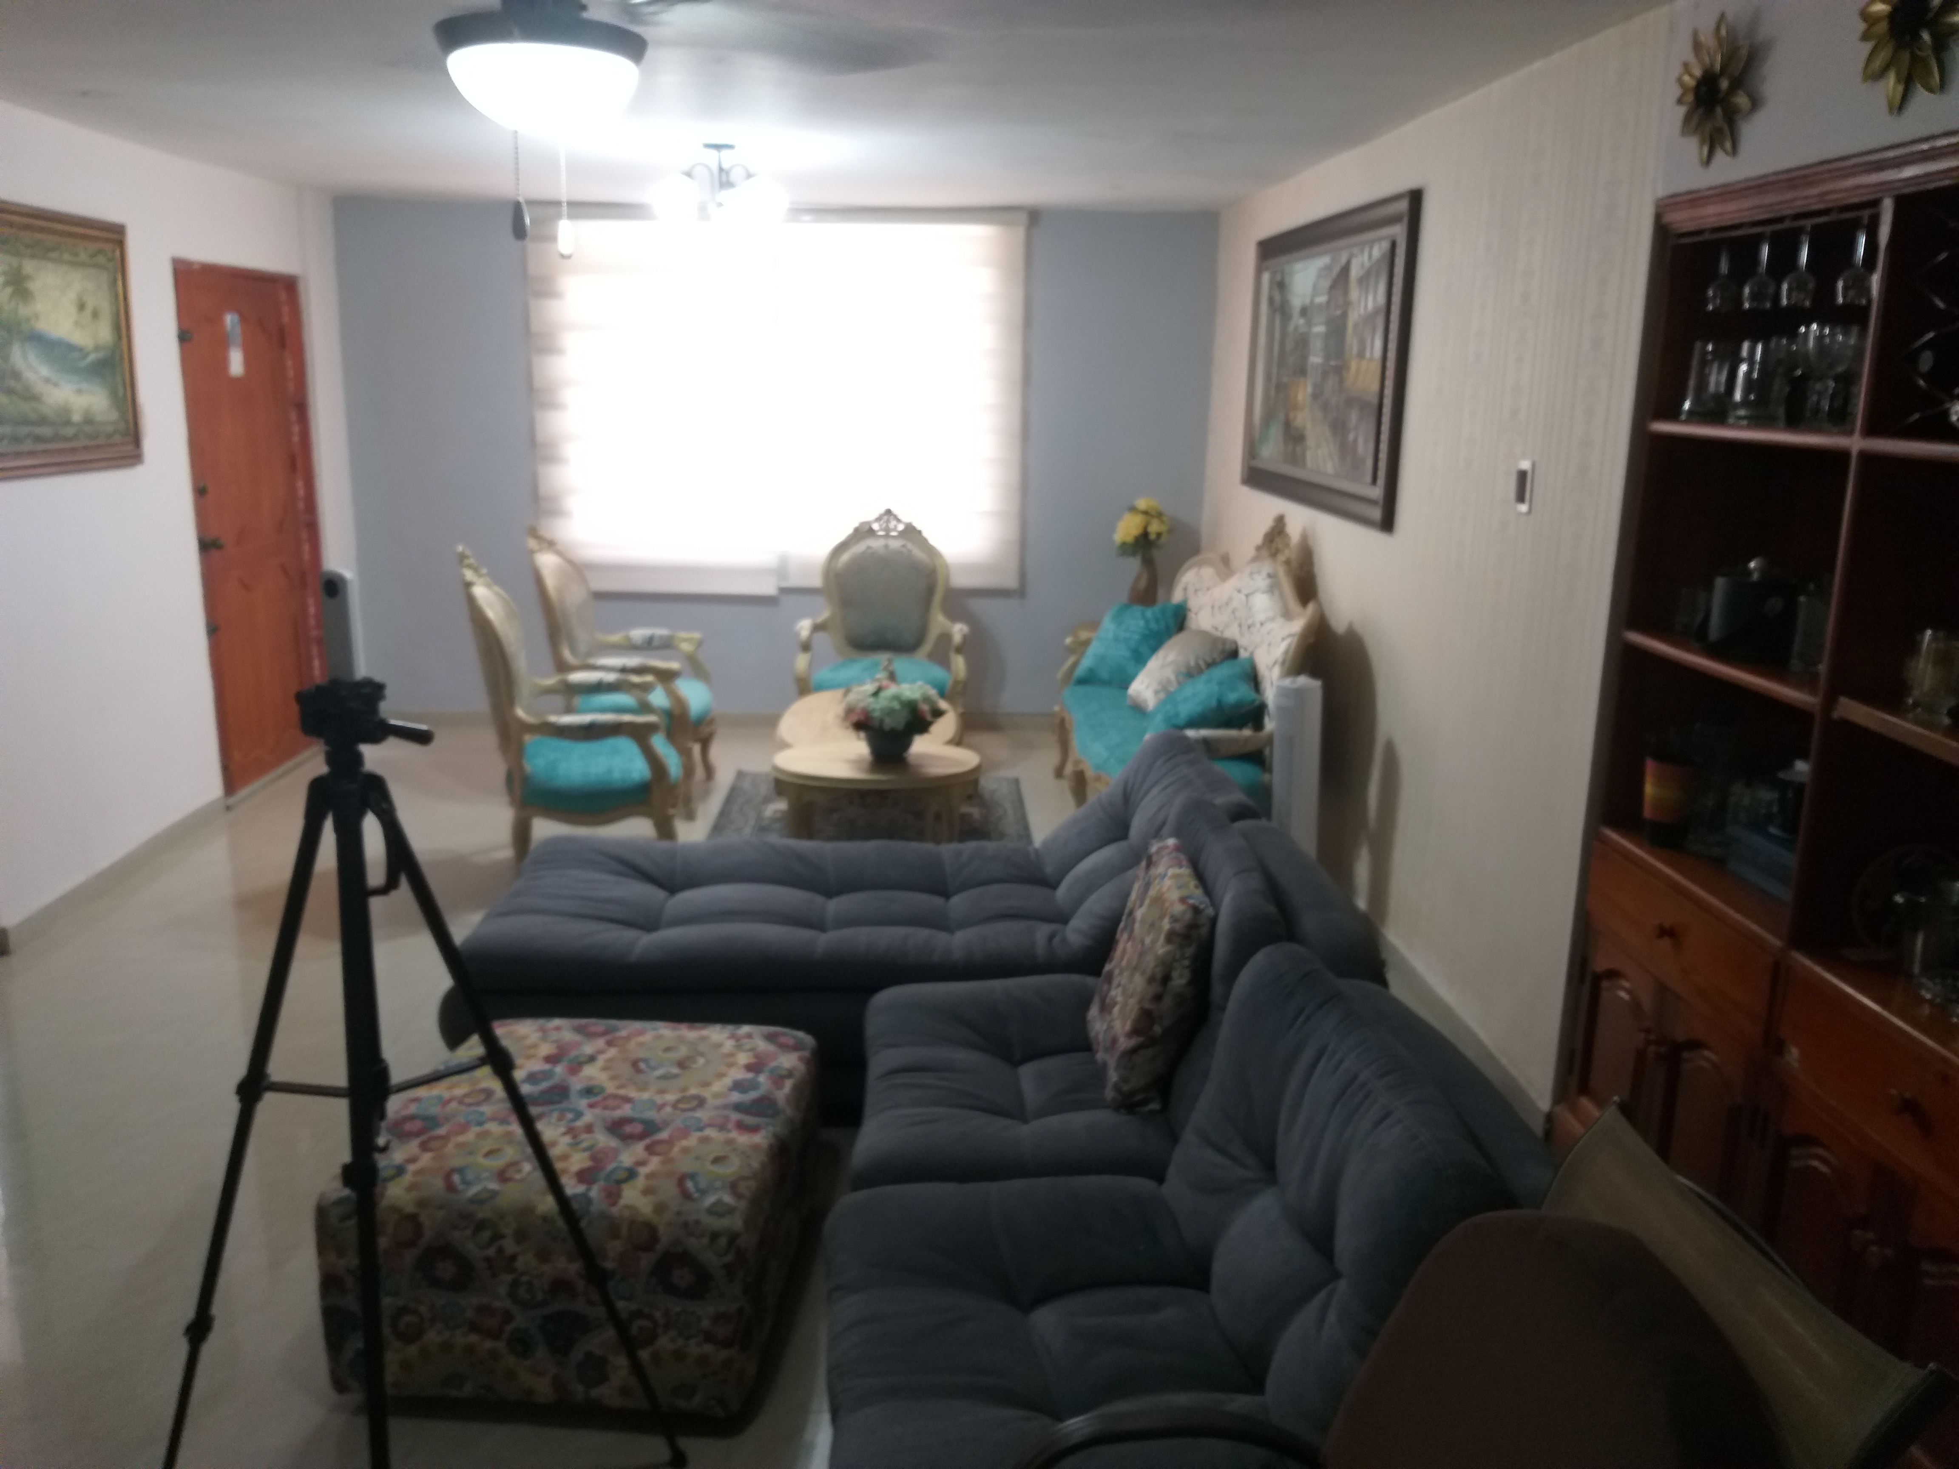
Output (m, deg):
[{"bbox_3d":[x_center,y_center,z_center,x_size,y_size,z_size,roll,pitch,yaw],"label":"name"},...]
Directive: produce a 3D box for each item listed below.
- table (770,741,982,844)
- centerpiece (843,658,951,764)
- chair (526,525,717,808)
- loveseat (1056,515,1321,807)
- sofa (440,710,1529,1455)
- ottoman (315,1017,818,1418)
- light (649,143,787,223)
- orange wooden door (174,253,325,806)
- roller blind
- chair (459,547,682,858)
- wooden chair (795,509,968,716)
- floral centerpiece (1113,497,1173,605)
[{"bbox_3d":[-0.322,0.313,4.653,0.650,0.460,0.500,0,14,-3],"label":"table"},{"bbox_3d":[-0.256,-0.055,4.565,0.320,0.310,0.300,0,14,-3],"label":"centerpiece"},{"bbox_3d":[-1.408,-0.262,5.776,0.670,1.090,0.720,0,14,-4],"label":"chair"},{"bbox_3d":[0.738,-0.222,5.540,0.790,1.200,1.920,0,14,-4],"label":"loveseat"},{"bbox_3d":[-0.214,0.590,2.736,1.920,0.850,2.500,0,14,-3],"label":"sofa"},{"bbox_3d":[-0.672,0.841,2.606,0.670,0.410,0.660,1,14,1],"label":"ottoman"},{"bbox_3d":[-0.842,-1.776,4.772,0.450,0.260,0.450,0,14,-3],"label":"light"},{"bbox_3d":[-2.903,-0.829,5.888,0.080,2.000,1.030,0,14,-3],"label":"orange wooden door"},{"bbox_3d":[-0.894,-1.472,6.679,2.190,1.690,0.090,0,14,-4],"label":"roller blind"},{"bbox_3d":[-1.367,-0.088,4.955,0.700,1.060,0.630,0,14,-3],"label":"chair"},{"bbox_3d":[-0.426,-0.405,6.419,0.720,1.090,0.670,0,14,-4],"label":"wooden chair"},{"bbox_3d":[0.742,-0.793,6.698,0.250,0.560,0.240,0,14,-4],"label":"floral centerpiece"}]

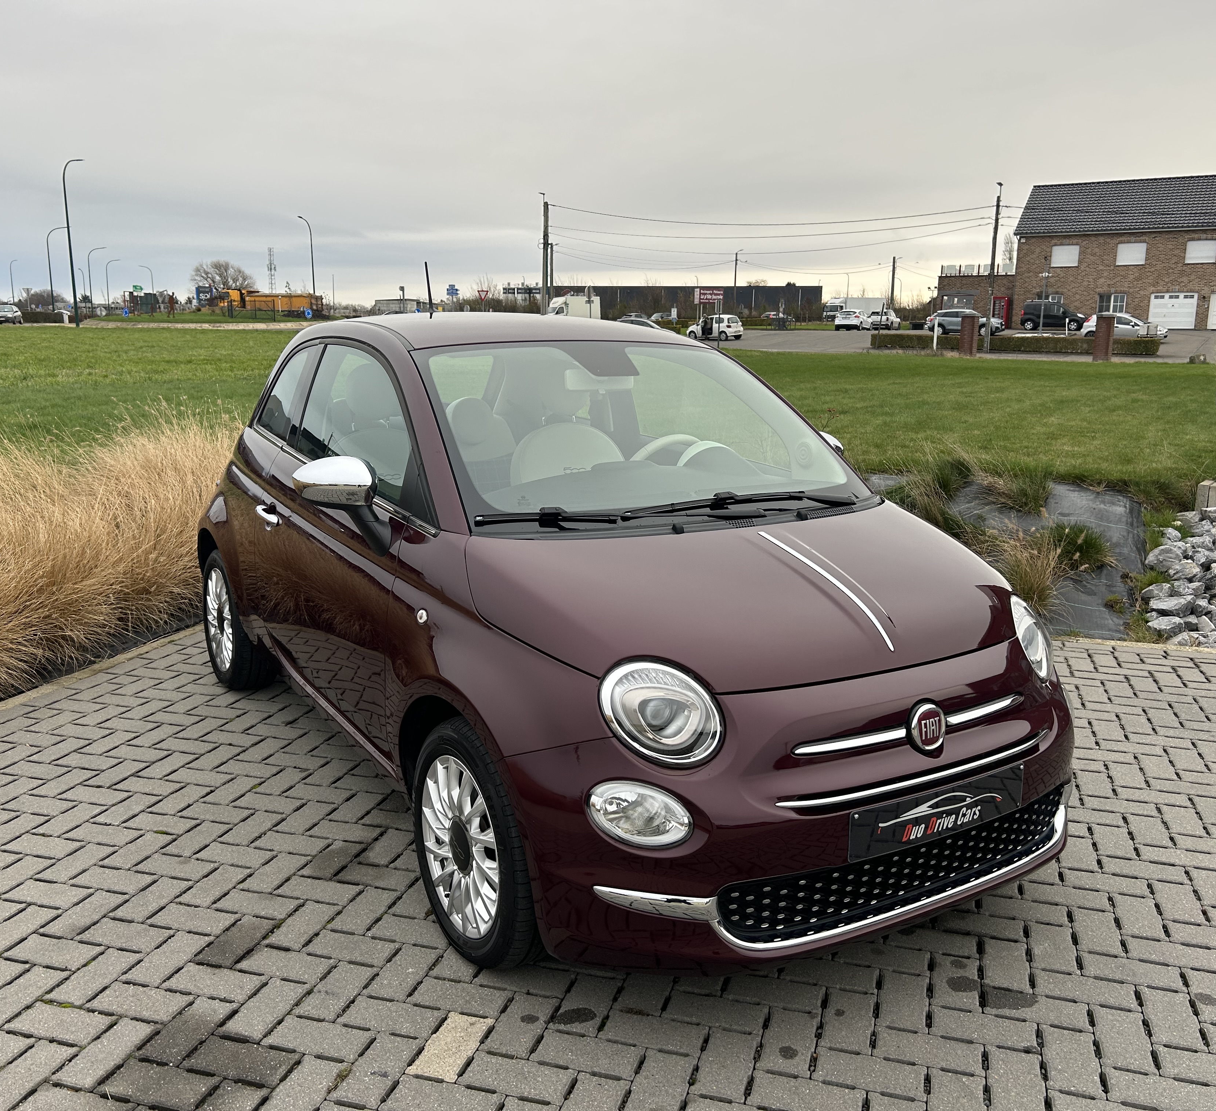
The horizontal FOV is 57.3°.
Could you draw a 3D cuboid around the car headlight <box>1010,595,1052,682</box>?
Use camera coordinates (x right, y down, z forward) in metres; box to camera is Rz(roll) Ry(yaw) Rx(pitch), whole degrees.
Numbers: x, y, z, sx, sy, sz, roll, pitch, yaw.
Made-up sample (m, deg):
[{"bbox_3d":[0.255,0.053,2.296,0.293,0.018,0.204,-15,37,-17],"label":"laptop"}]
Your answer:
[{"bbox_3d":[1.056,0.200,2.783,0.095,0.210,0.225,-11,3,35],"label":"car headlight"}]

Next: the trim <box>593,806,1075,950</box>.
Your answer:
[{"bbox_3d":[0.637,0.665,2.459,1.400,0.150,0.270,-6,13,-31],"label":"trim"}]

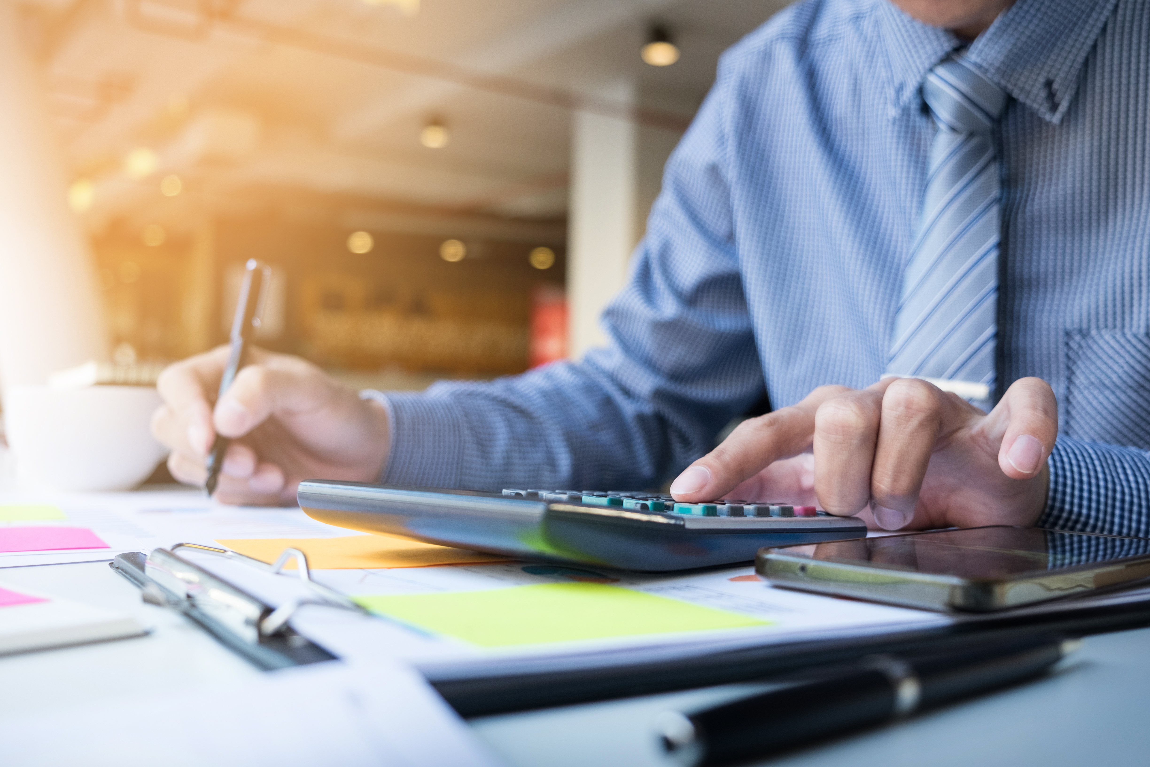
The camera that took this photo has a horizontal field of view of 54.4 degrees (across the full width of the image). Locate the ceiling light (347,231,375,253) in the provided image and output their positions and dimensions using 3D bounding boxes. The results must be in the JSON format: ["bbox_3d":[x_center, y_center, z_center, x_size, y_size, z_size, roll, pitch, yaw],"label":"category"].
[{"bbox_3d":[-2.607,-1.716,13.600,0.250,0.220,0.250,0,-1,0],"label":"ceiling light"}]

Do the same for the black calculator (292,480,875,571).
[{"bbox_3d":[0.007,0.046,0.414,0.173,0.026,0.130,1,-1,-45],"label":"black calculator"}]

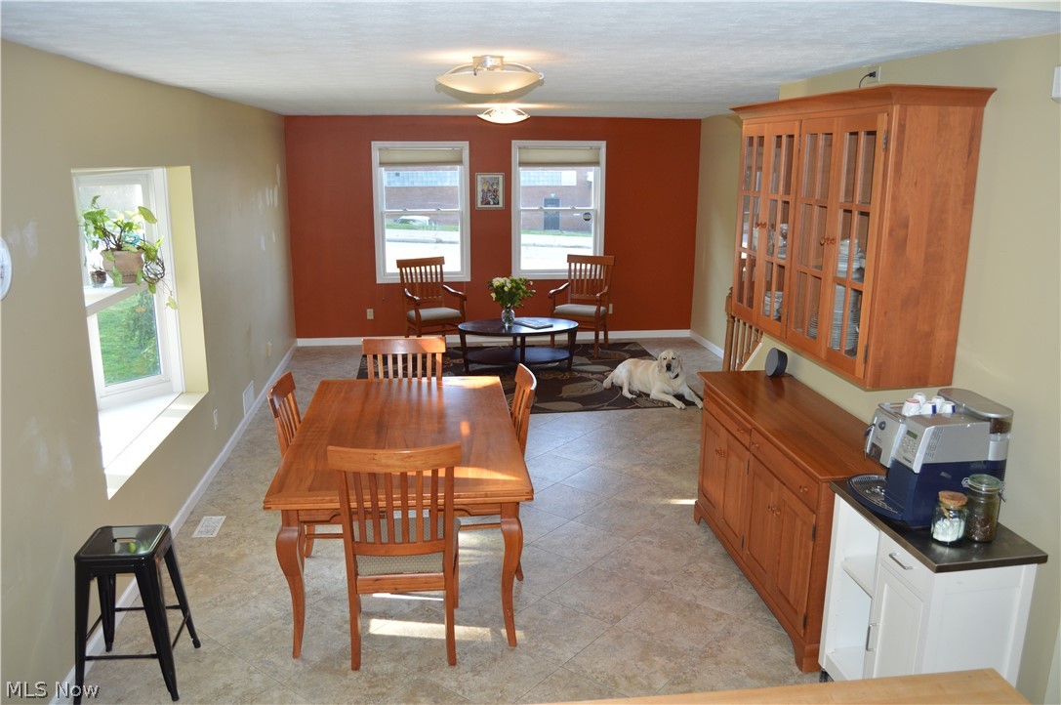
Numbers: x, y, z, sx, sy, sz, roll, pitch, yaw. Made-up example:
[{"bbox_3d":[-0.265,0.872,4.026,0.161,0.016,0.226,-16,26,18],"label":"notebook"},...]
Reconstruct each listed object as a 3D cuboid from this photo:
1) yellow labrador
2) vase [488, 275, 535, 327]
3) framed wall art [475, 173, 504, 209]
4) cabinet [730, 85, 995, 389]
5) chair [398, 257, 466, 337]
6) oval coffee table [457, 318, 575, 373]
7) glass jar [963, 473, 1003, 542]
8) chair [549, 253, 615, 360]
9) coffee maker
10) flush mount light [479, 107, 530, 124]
[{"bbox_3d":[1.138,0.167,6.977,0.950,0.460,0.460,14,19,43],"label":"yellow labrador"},{"bbox_3d":[-0.164,-0.488,7.681,0.438,0.484,0.398,-2,14,-7],"label":"vase"},{"bbox_3d":[-0.432,-1.743,8.625,0.307,0.390,0.030,-2,14,-7],"label":"framed wall art"},{"bbox_3d":[1.336,-0.570,3.608,0.403,1.093,1.494,-2,14,-7],"label":"cabinet"},{"bbox_3d":[-1.024,-0.449,8.281,0.570,1.000,0.630,-7,16,-27],"label":"chair"},{"bbox_3d":[-0.111,-0.033,7.740,1.167,0.465,0.735,-1,14,-4],"label":"oval coffee table"},{"bbox_3d":[1.490,0.512,2.617,0.105,0.206,0.098,0,14,0],"label":"glass jar"},{"bbox_3d":[0.562,-0.512,8.564,0.570,1.000,0.630,6,15,20],"label":"chair"},{"bbox_3d":[1.388,0.360,2.828,0.438,0.398,0.348,-2,14,-7],"label":"coffee maker"},{"bbox_3d":[-0.201,-1.832,6.108,0.408,0.144,0.408,-2,14,-7],"label":"flush mount light"}]

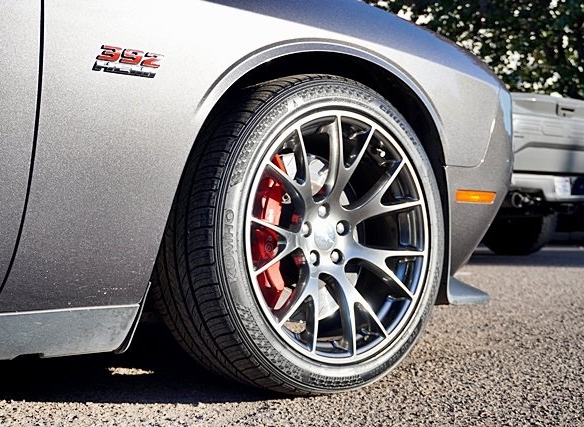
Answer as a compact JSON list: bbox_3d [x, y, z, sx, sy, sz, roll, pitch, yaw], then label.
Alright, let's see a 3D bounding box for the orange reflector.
[{"bbox_3d":[0.449,-0.039,1.860,0.158,0.029,0.015,2,-1,-40],"label":"orange reflector"}]

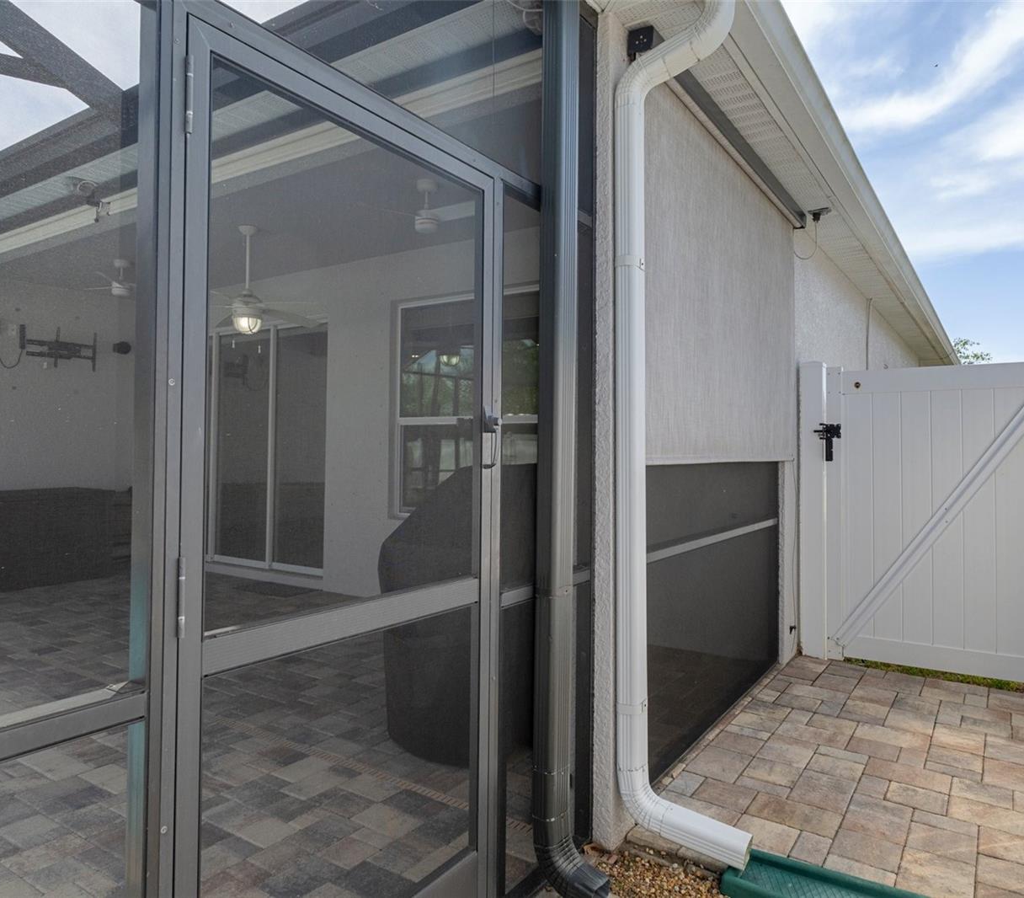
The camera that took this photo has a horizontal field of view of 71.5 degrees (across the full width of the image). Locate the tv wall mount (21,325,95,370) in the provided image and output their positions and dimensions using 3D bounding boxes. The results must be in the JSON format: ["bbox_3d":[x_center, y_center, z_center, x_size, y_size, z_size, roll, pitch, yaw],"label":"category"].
[{"bbox_3d":[-4.886,-1.097,7.694,0.140,0.443,0.743,0,0,35],"label":"tv wall mount"}]

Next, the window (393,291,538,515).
[{"bbox_3d":[-0.306,-0.346,5.834,1.737,1.871,0.120,0,0,35],"label":"window"}]

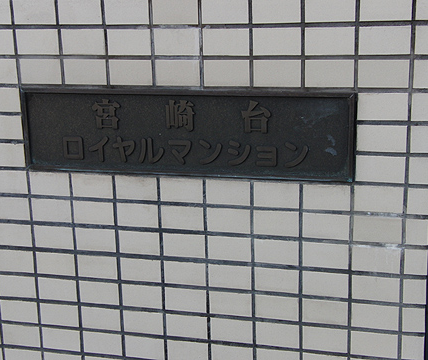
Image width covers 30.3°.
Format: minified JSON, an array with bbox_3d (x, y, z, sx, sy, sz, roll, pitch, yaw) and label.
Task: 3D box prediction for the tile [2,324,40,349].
[{"bbox_3d":[-0.515,0.416,2.119,0.108,0.060,0.010,3,15,15],"label":"tile"}]

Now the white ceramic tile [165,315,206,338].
[{"bbox_3d":[-0.068,0.365,1.986,0.108,0.060,0.010,2,15,15],"label":"white ceramic tile"}]

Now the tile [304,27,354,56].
[{"bbox_3d":[0.251,-0.303,1.714,0.108,0.060,0.010,3,15,15],"label":"tile"}]

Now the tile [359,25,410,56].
[{"bbox_3d":[0.373,-0.306,1.738,0.108,0.060,0.010,2,15,14],"label":"tile"}]

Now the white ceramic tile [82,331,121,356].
[{"bbox_3d":[-0.291,0.426,2.073,0.108,0.060,0.010,2,15,14],"label":"white ceramic tile"}]

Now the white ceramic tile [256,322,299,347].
[{"bbox_3d":[0.155,0.375,1.928,0.108,0.060,0.010,2,15,15],"label":"white ceramic tile"}]

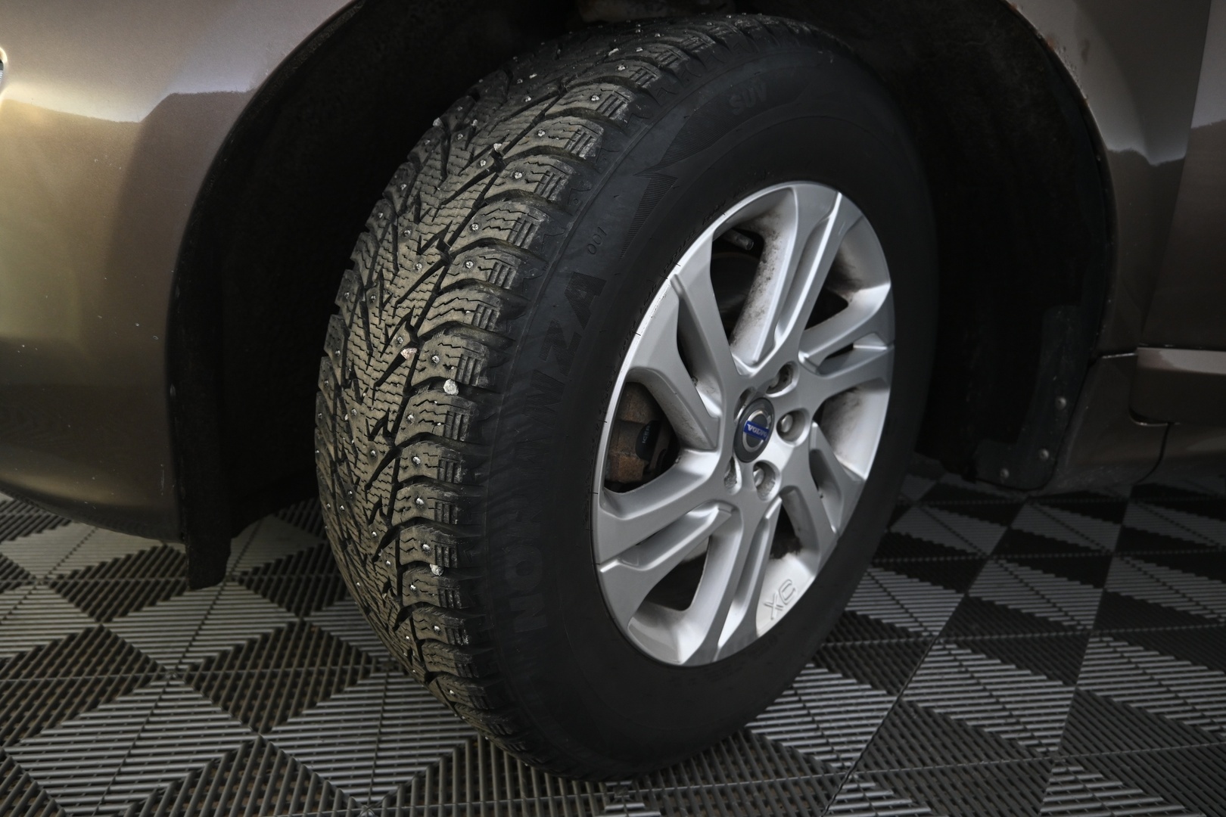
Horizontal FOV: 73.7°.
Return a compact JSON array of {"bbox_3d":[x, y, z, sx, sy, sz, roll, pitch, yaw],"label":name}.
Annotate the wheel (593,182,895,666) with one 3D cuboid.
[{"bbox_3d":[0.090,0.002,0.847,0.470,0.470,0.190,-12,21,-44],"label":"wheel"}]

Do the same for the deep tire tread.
[{"bbox_3d":[0.077,-0.003,0.859,0.735,0.735,0.230,-12,21,-44],"label":"deep tire tread"}]

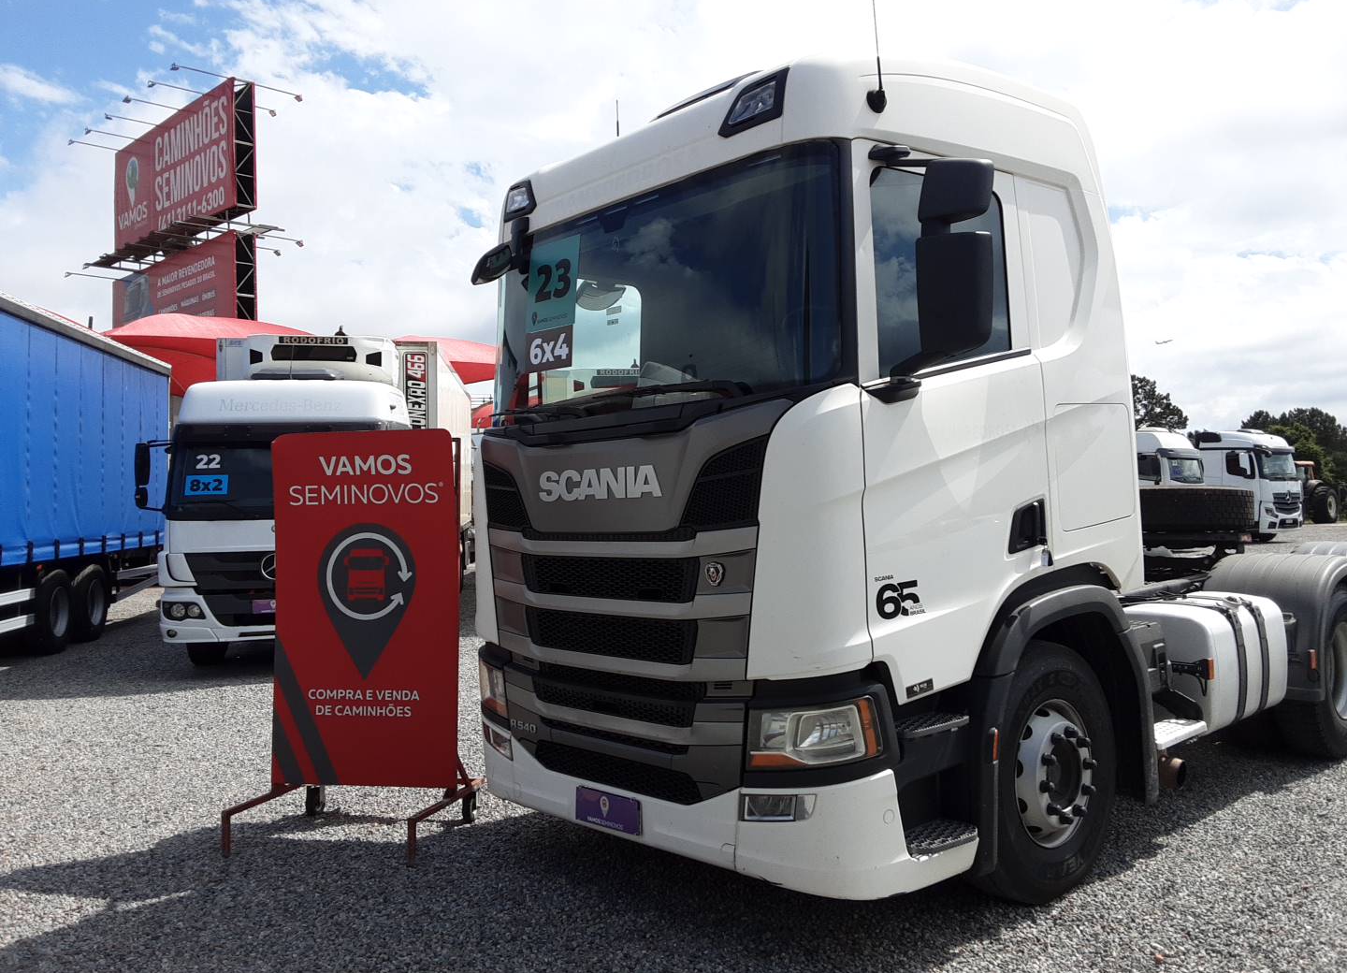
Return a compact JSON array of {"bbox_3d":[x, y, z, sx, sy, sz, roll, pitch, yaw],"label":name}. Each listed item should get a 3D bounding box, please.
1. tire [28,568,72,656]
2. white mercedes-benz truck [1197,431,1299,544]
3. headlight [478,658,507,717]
[{"bbox_3d":[-7.403,1.486,12.875,0.290,1.030,1.030,-1,-2,-10],"label":"tire"},{"bbox_3d":[17.576,0.062,37.326,2.550,3.650,6.400,-1,-2,-35],"label":"white mercedes-benz truck"},{"bbox_3d":[-0.829,0.936,5.154,0.200,0.225,0.430,0,-2,-34],"label":"headlight"}]

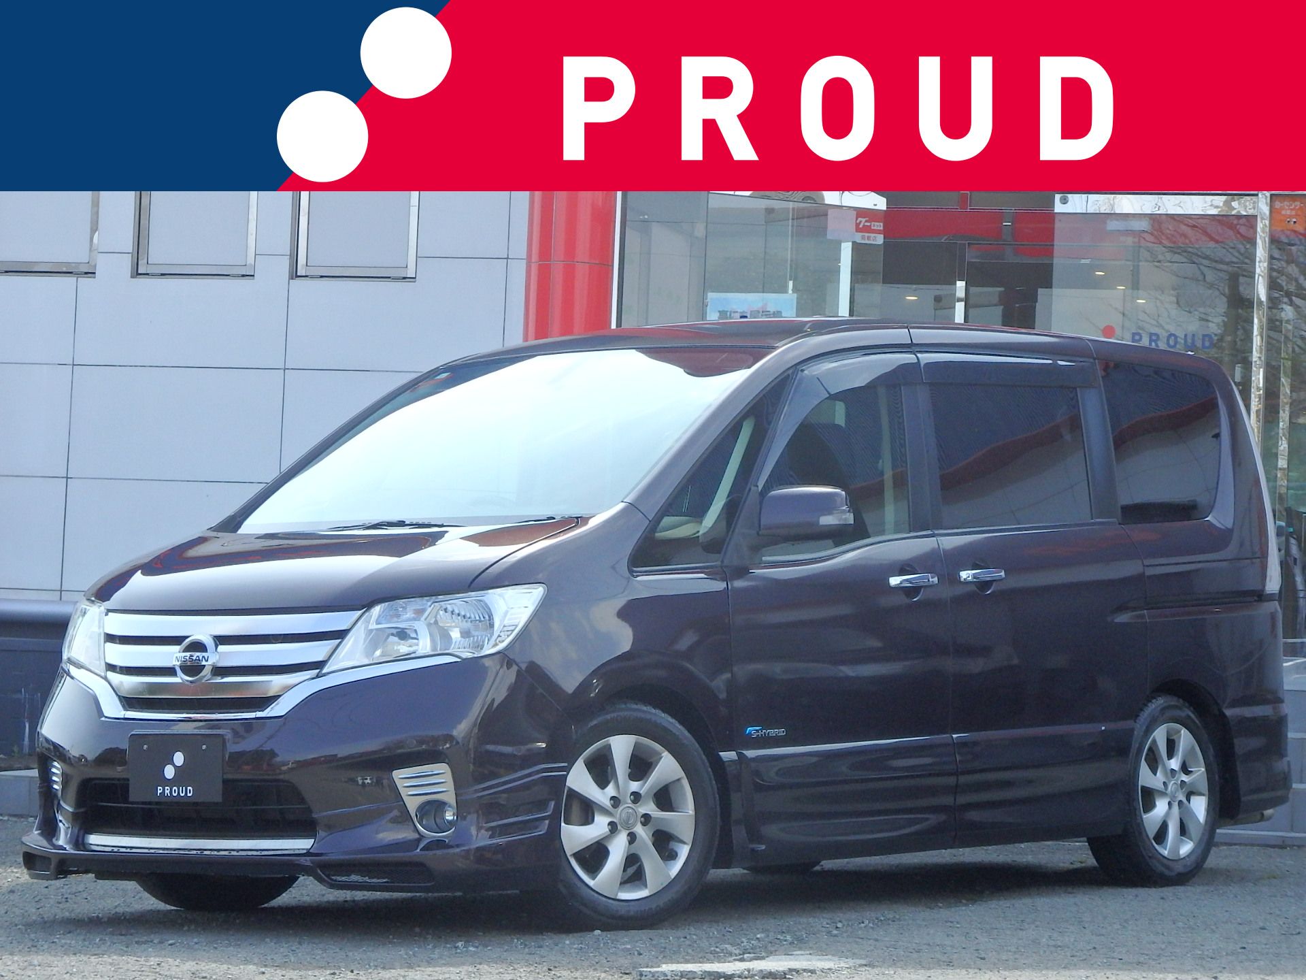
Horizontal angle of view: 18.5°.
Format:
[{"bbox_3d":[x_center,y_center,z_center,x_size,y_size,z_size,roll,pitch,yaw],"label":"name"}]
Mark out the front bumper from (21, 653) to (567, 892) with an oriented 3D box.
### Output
[{"bbox_3d":[-1.083,0.745,10.692,1.720,0.620,0.620,-2,-4,38],"label":"front bumper"}]

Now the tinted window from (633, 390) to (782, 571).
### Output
[{"bbox_3d":[0.189,-0.065,11.101,0.060,0.600,0.860,-18,-13,42],"label":"tinted window"}]

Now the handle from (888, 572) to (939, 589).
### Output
[{"bbox_3d":[0.767,0.261,11.669,0.050,0.040,0.215,-2,-4,38],"label":"handle"}]

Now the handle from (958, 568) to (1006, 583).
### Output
[{"bbox_3d":[0.992,0.257,12.088,0.045,0.042,0.235,-2,-3,38],"label":"handle"}]

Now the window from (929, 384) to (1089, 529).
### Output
[{"bbox_3d":[1.103,-0.116,12.256,0.050,0.470,0.880,-9,-8,37],"label":"window"}]

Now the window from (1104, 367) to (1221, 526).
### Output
[{"bbox_3d":[1.700,-0.144,13.183,0.045,0.530,0.770,-12,-9,34],"label":"window"}]

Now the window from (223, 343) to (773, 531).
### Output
[{"bbox_3d":[-0.454,-0.160,11.558,1.420,0.130,1.040,-2,27,38],"label":"window"}]

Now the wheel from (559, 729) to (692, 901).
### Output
[{"bbox_3d":[-0.111,0.882,10.808,0.443,0.443,0.180,2,-3,-36],"label":"wheel"}]

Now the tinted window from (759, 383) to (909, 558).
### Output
[{"bbox_3d":[0.514,-0.064,11.630,0.040,0.560,0.780,-12,-9,37],"label":"tinted window"}]

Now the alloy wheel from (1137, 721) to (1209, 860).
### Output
[{"bbox_3d":[1.634,0.984,13.070,0.180,0.443,0.443,-2,-3,38],"label":"alloy wheel"}]

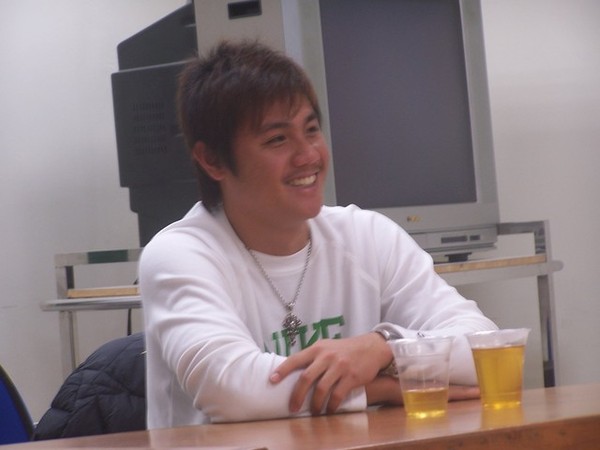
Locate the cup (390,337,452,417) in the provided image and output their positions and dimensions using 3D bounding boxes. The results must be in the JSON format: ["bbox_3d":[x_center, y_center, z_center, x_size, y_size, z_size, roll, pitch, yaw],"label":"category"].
[{"bbox_3d":[0.169,0.208,3.980,0.089,0.104,0.089,-4,1,0],"label":"cup"}]

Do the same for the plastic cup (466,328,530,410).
[{"bbox_3d":[0.276,0.199,4.040,0.089,0.104,0.089,-4,1,0],"label":"plastic cup"}]

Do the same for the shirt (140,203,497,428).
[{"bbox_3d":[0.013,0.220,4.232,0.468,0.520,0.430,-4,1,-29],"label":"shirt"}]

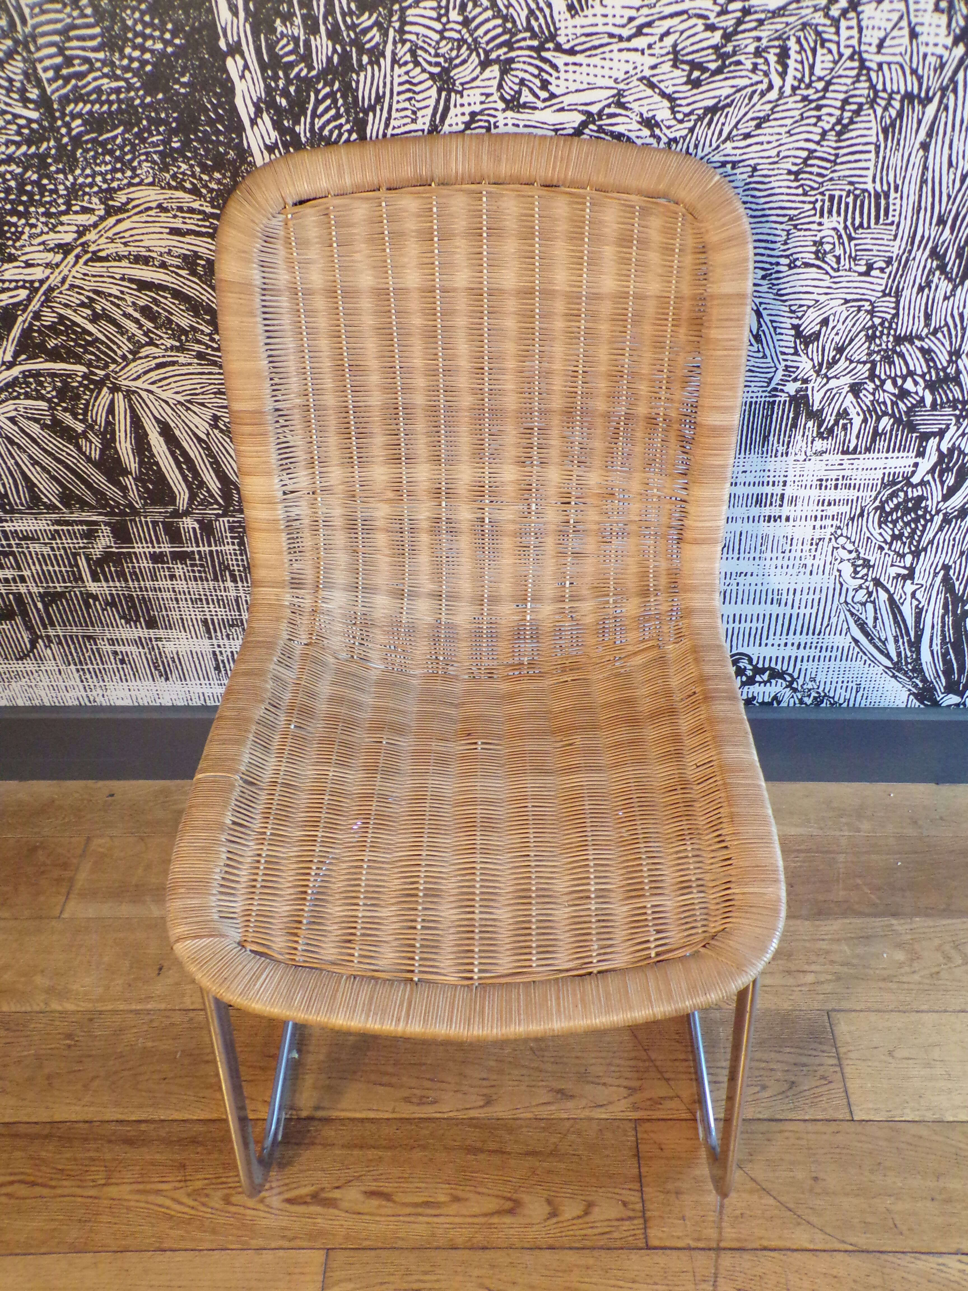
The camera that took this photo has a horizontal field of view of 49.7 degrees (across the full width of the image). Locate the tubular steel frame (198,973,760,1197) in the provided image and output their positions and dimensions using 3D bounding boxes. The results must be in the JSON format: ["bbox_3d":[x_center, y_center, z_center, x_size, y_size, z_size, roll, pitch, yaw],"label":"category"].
[{"bbox_3d":[0.003,0.241,1.073,0.485,0.385,0.495,0,46,2],"label":"tubular steel frame"}]

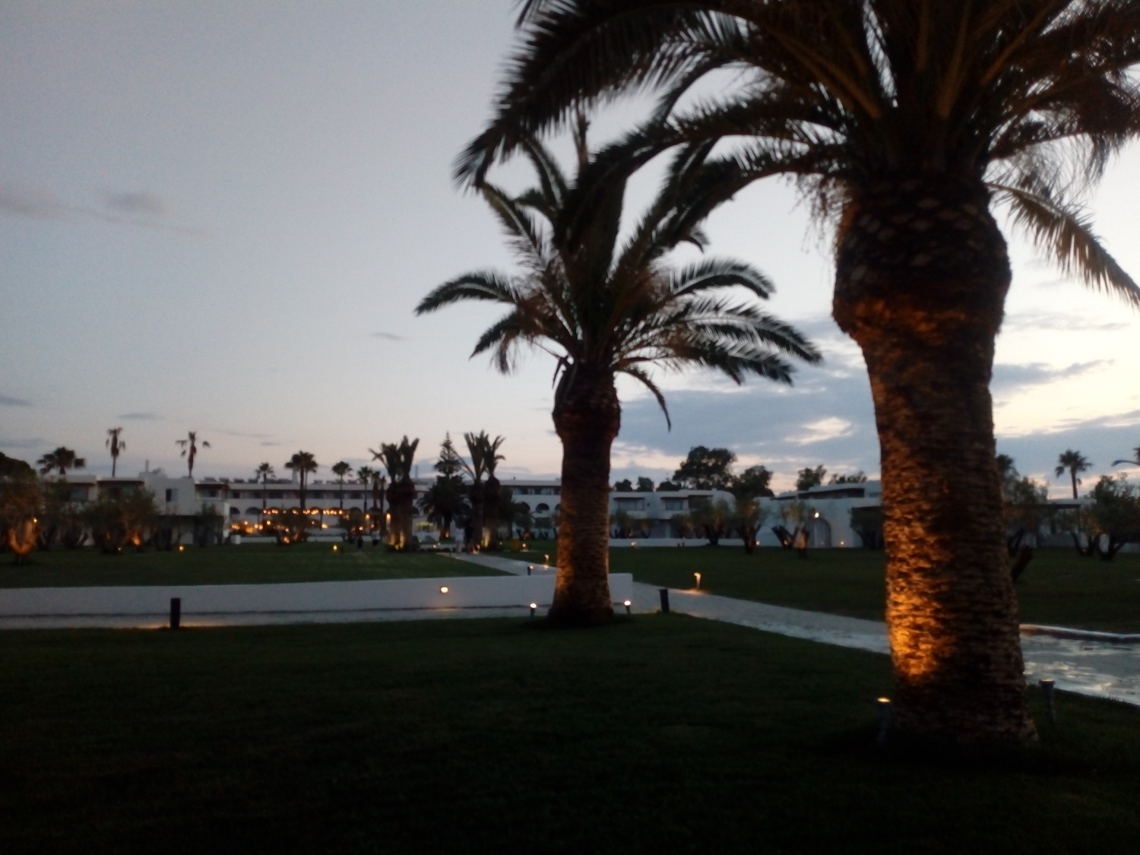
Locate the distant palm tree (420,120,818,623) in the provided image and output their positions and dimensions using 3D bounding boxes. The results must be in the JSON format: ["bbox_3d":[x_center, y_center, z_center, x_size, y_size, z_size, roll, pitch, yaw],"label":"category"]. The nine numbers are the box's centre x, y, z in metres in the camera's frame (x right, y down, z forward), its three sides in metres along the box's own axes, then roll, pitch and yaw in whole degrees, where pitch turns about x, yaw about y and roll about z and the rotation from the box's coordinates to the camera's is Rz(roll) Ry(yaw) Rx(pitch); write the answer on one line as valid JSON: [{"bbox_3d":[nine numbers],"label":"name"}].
[{"bbox_3d":[0.838,-1.118,15.228,6.810,8.706,6.810,0,-7,0],"label":"distant palm tree"}]

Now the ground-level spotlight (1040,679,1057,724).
[{"bbox_3d":[3.759,2.150,6.982,0.115,0.326,0.115,0,-7,0],"label":"ground-level spotlight"}]

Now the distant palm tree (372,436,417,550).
[{"bbox_3d":[-10.601,4.043,54.000,2.750,6.840,2.700,1,-6,-11],"label":"distant palm tree"}]

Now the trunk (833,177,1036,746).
[{"bbox_3d":[2.698,0.175,6.472,1.312,4.136,1.272,-2,-7,0],"label":"trunk"}]

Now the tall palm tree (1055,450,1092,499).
[{"bbox_3d":[53.835,7.398,94.776,3.998,9.991,3.998,0,-7,0],"label":"tall palm tree"}]

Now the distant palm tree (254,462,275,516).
[{"bbox_3d":[-42.884,10.312,124.639,2.876,11.035,2.876,0,-7,0],"label":"distant palm tree"}]

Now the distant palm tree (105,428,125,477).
[{"bbox_3d":[-59.000,7.354,114.913,2.543,14.688,2.543,0,-7,0],"label":"distant palm tree"}]

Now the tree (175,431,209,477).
[{"bbox_3d":[-48.928,7.643,114.880,4.390,14.105,4.390,0,-7,0],"label":"tree"}]

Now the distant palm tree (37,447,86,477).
[{"bbox_3d":[-60.181,7.888,104.786,5.797,11.309,5.797,0,-7,0],"label":"distant palm tree"}]

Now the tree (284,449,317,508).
[{"bbox_3d":[-36.289,9.209,119.733,4.446,12.105,4.446,0,-7,0],"label":"tree"}]

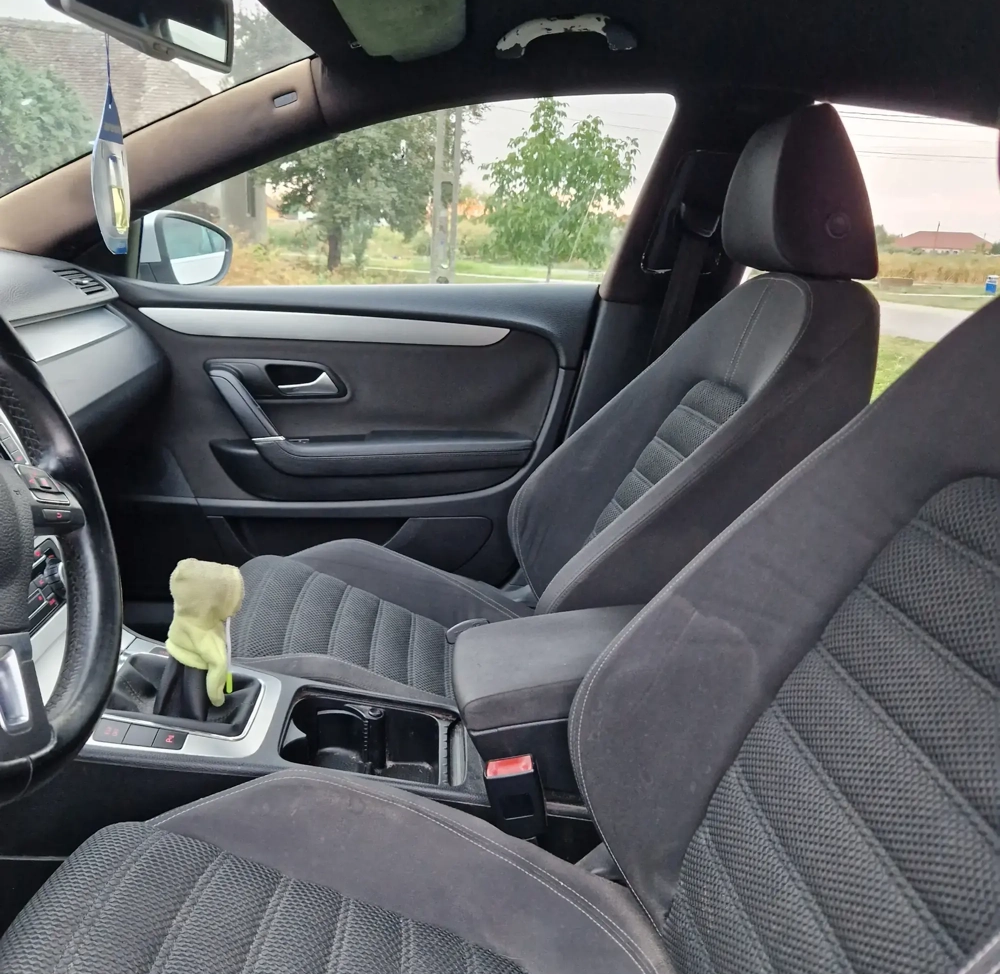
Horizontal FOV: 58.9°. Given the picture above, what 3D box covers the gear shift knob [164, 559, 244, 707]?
[{"bbox_3d":[-0.329,0.164,0.983,0.078,0.160,0.075,6,16,-6],"label":"gear shift knob"}]

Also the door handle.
[{"bbox_3d":[-0.349,-0.187,1.614,0.112,0.045,0.032,2,16,-4],"label":"door handle"}]

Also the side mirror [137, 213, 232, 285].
[{"bbox_3d":[-0.642,-0.477,1.764,0.130,0.155,0.210,10,18,22],"label":"side mirror"}]

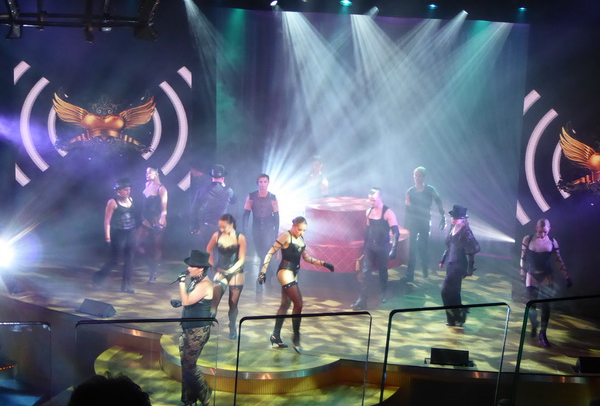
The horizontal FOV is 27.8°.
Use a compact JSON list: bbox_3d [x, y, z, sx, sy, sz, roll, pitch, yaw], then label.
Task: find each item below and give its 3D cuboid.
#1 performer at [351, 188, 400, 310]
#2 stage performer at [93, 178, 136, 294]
[{"bbox_3d":[1.099,0.671,17.877,0.620,1.788,0.500,8,13,30],"label":"performer"},{"bbox_3d":[-2.804,0.482,18.394,0.500,1.718,0.550,-6,14,-33],"label":"stage performer"}]

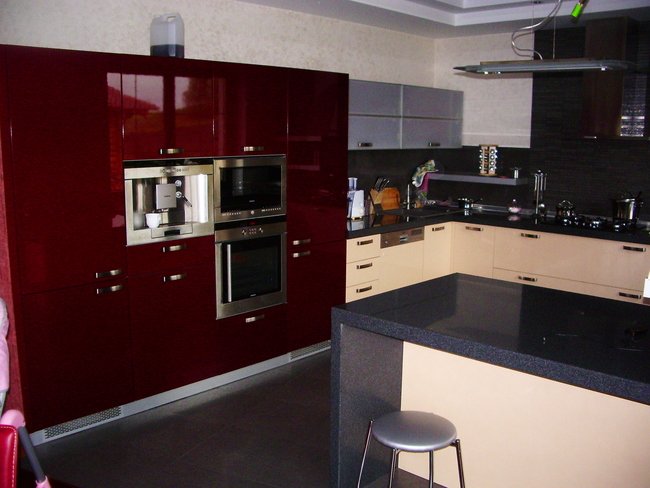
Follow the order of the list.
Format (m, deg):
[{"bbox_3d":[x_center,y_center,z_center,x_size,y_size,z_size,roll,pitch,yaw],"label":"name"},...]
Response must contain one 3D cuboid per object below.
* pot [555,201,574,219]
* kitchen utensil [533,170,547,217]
[{"bbox_3d":[2.088,-0.304,5.638,0.170,0.140,0.170,9,13,42],"label":"pot"},{"bbox_3d":[1.931,-0.452,5.920,0.130,0.400,0.130,4,10,18],"label":"kitchen utensil"}]

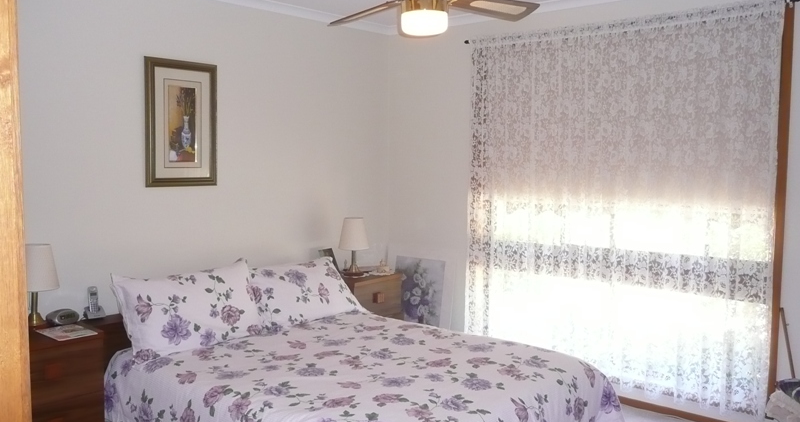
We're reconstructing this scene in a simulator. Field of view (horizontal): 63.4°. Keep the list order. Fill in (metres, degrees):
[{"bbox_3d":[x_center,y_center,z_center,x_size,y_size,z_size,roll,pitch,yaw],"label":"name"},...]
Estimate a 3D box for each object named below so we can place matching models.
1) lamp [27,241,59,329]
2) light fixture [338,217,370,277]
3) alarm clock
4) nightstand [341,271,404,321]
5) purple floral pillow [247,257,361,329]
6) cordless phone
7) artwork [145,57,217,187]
[{"bbox_3d":[-1.718,0.343,3.041,0.210,0.386,0.210,5,7,42],"label":"lamp"},{"bbox_3d":[-0.314,0.239,4.412,0.210,0.386,0.210,1,5,0],"label":"light fixture"},{"bbox_3d":[-1.624,0.497,3.117,0.100,0.068,0.140,4,6,32],"label":"alarm clock"},{"bbox_3d":[-0.305,0.754,4.455,0.470,0.650,0.475,5,7,42],"label":"nightstand"},{"bbox_3d":[-0.578,0.470,3.798,0.720,0.440,0.170,-5,-33,-48],"label":"purple floral pillow"},{"bbox_3d":[-1.554,0.471,3.301,0.080,0.158,0.097,5,7,42],"label":"cordless phone"},{"bbox_3d":[-1.241,-0.493,3.694,0.030,0.708,0.449,5,7,42],"label":"artwork"}]

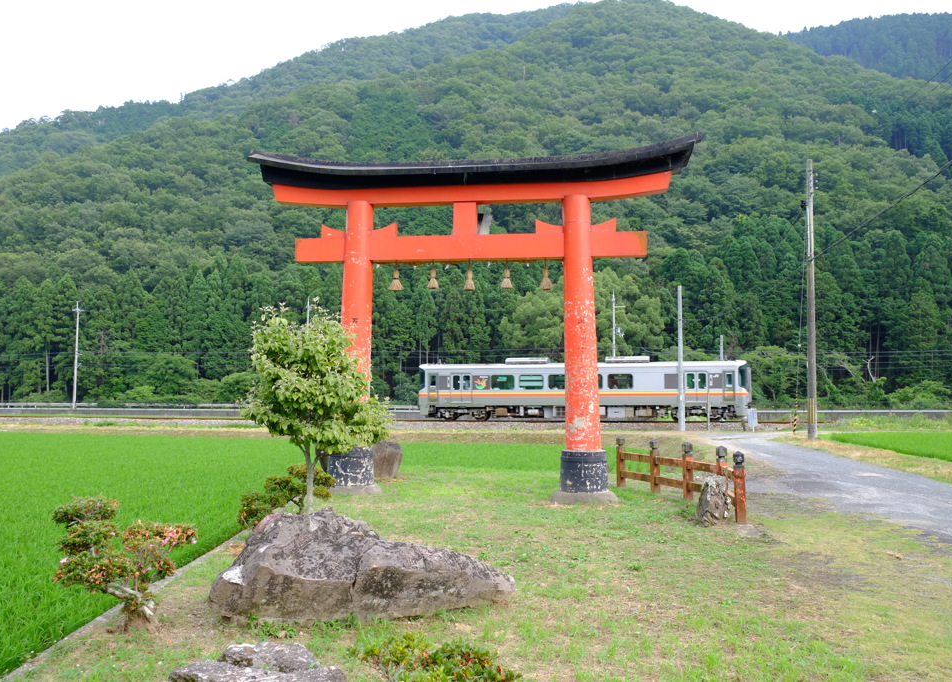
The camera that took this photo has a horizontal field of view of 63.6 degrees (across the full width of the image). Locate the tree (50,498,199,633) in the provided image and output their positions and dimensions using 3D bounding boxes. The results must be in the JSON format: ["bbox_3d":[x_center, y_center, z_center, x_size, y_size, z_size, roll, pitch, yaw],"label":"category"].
[{"bbox_3d":[-2.420,1.542,5.397,1.000,0.940,0.780,1,-5,-17],"label":"tree"}]

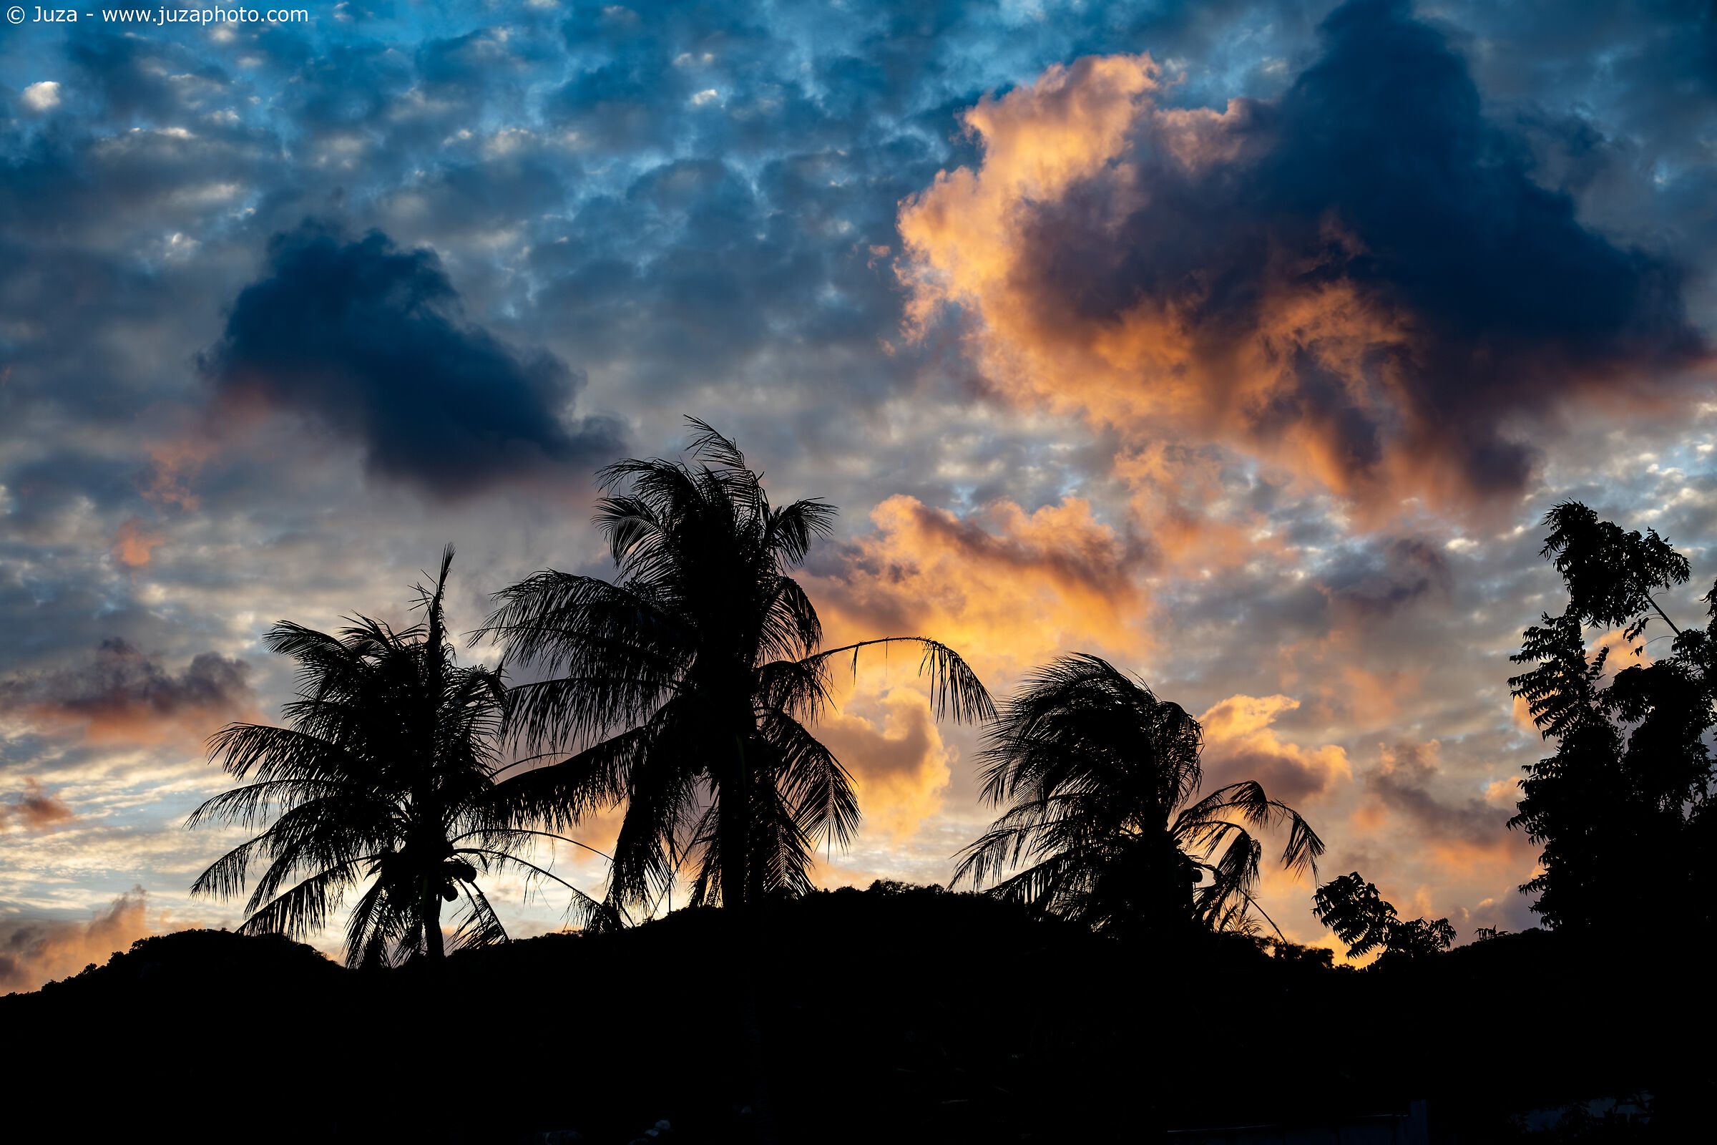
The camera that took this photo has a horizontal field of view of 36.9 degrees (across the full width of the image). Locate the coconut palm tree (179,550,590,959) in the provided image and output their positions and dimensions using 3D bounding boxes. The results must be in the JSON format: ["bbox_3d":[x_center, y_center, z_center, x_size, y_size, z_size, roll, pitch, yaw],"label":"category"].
[{"bbox_3d":[-6.414,2.738,36.000,5.910,6.110,5.300,0,-12,0],"label":"coconut palm tree"}]

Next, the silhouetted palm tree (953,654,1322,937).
[{"bbox_3d":[4.216,3.545,39.000,5.610,4.650,4.900,0,-12,0],"label":"silhouetted palm tree"}]

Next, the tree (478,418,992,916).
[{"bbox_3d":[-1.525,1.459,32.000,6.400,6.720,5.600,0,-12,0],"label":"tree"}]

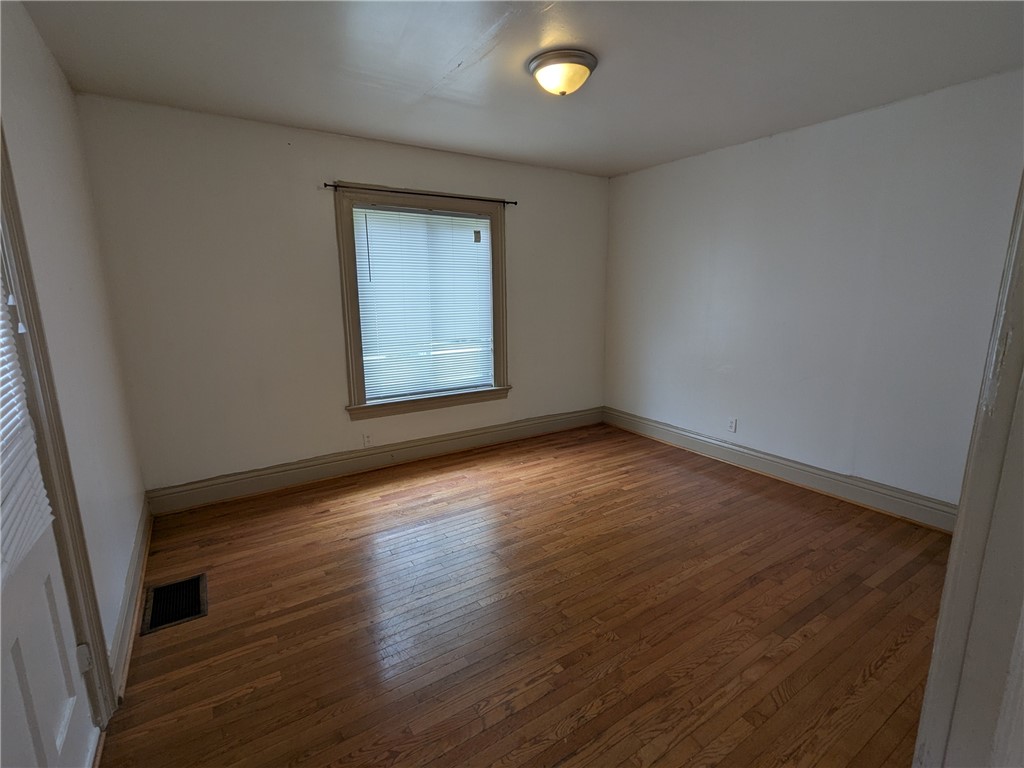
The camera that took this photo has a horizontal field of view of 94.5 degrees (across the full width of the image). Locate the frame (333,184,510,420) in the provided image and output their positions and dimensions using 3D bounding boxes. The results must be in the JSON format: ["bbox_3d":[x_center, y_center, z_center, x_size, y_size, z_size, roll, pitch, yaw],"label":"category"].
[{"bbox_3d":[-0.660,-0.659,3.982,1.485,1.775,0.110,-8,14,-32],"label":"frame"}]

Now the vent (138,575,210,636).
[{"bbox_3d":[-1.622,1.047,2.288,0.246,0.015,0.387,-8,14,-32],"label":"vent"}]

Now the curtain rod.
[{"bbox_3d":[-0.641,-1.490,3.766,1.610,0.045,0.075,-8,14,-32],"label":"curtain rod"}]

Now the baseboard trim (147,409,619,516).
[{"bbox_3d":[-0.702,0.563,4.185,4.062,0.186,0.025,-8,14,-32],"label":"baseboard trim"}]

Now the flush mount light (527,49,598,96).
[{"bbox_3d":[0.254,-1.510,2.343,0.340,0.149,0.340,0,12,0],"label":"flush mount light"}]

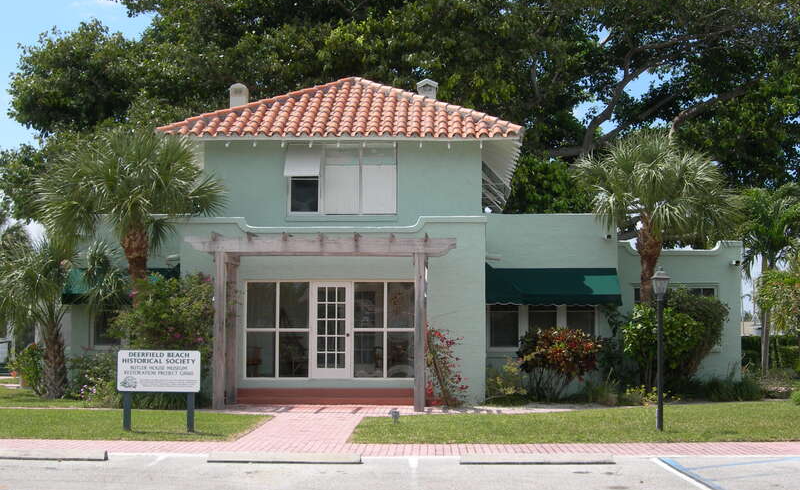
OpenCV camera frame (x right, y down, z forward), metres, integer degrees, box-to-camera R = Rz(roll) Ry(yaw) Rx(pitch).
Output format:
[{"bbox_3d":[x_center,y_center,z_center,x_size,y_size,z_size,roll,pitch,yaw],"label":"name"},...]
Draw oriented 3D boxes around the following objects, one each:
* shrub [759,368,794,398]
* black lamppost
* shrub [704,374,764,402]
[{"bbox_3d":[8.267,3.027,25.879,0.790,0.670,0.800,0,-4,2],"label":"shrub"},{"bbox_3d":[3.934,1.557,17.871,0.310,2.520,0.310,0,-4,2],"label":"black lamppost"},{"bbox_3d":[7.168,3.043,25.333,1.250,0.560,1.050,0,-4,2],"label":"shrub"}]

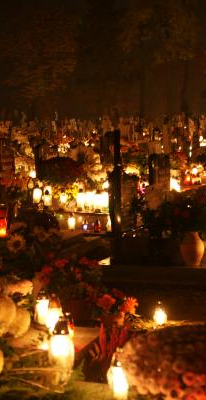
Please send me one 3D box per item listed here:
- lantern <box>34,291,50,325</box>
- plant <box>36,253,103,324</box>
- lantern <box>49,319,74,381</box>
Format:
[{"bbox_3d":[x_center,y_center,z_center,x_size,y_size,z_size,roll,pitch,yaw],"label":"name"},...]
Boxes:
[{"bbox_3d":[-0.369,0.645,5.200,0.093,0.205,0.093,0,5,0],"label":"lantern"},{"bbox_3d":[-0.206,0.565,5.500,0.420,0.430,0.400,0,6,0],"label":"plant"},{"bbox_3d":[-0.206,0.742,4.300,0.118,0.305,0.118,0,5,0],"label":"lantern"}]

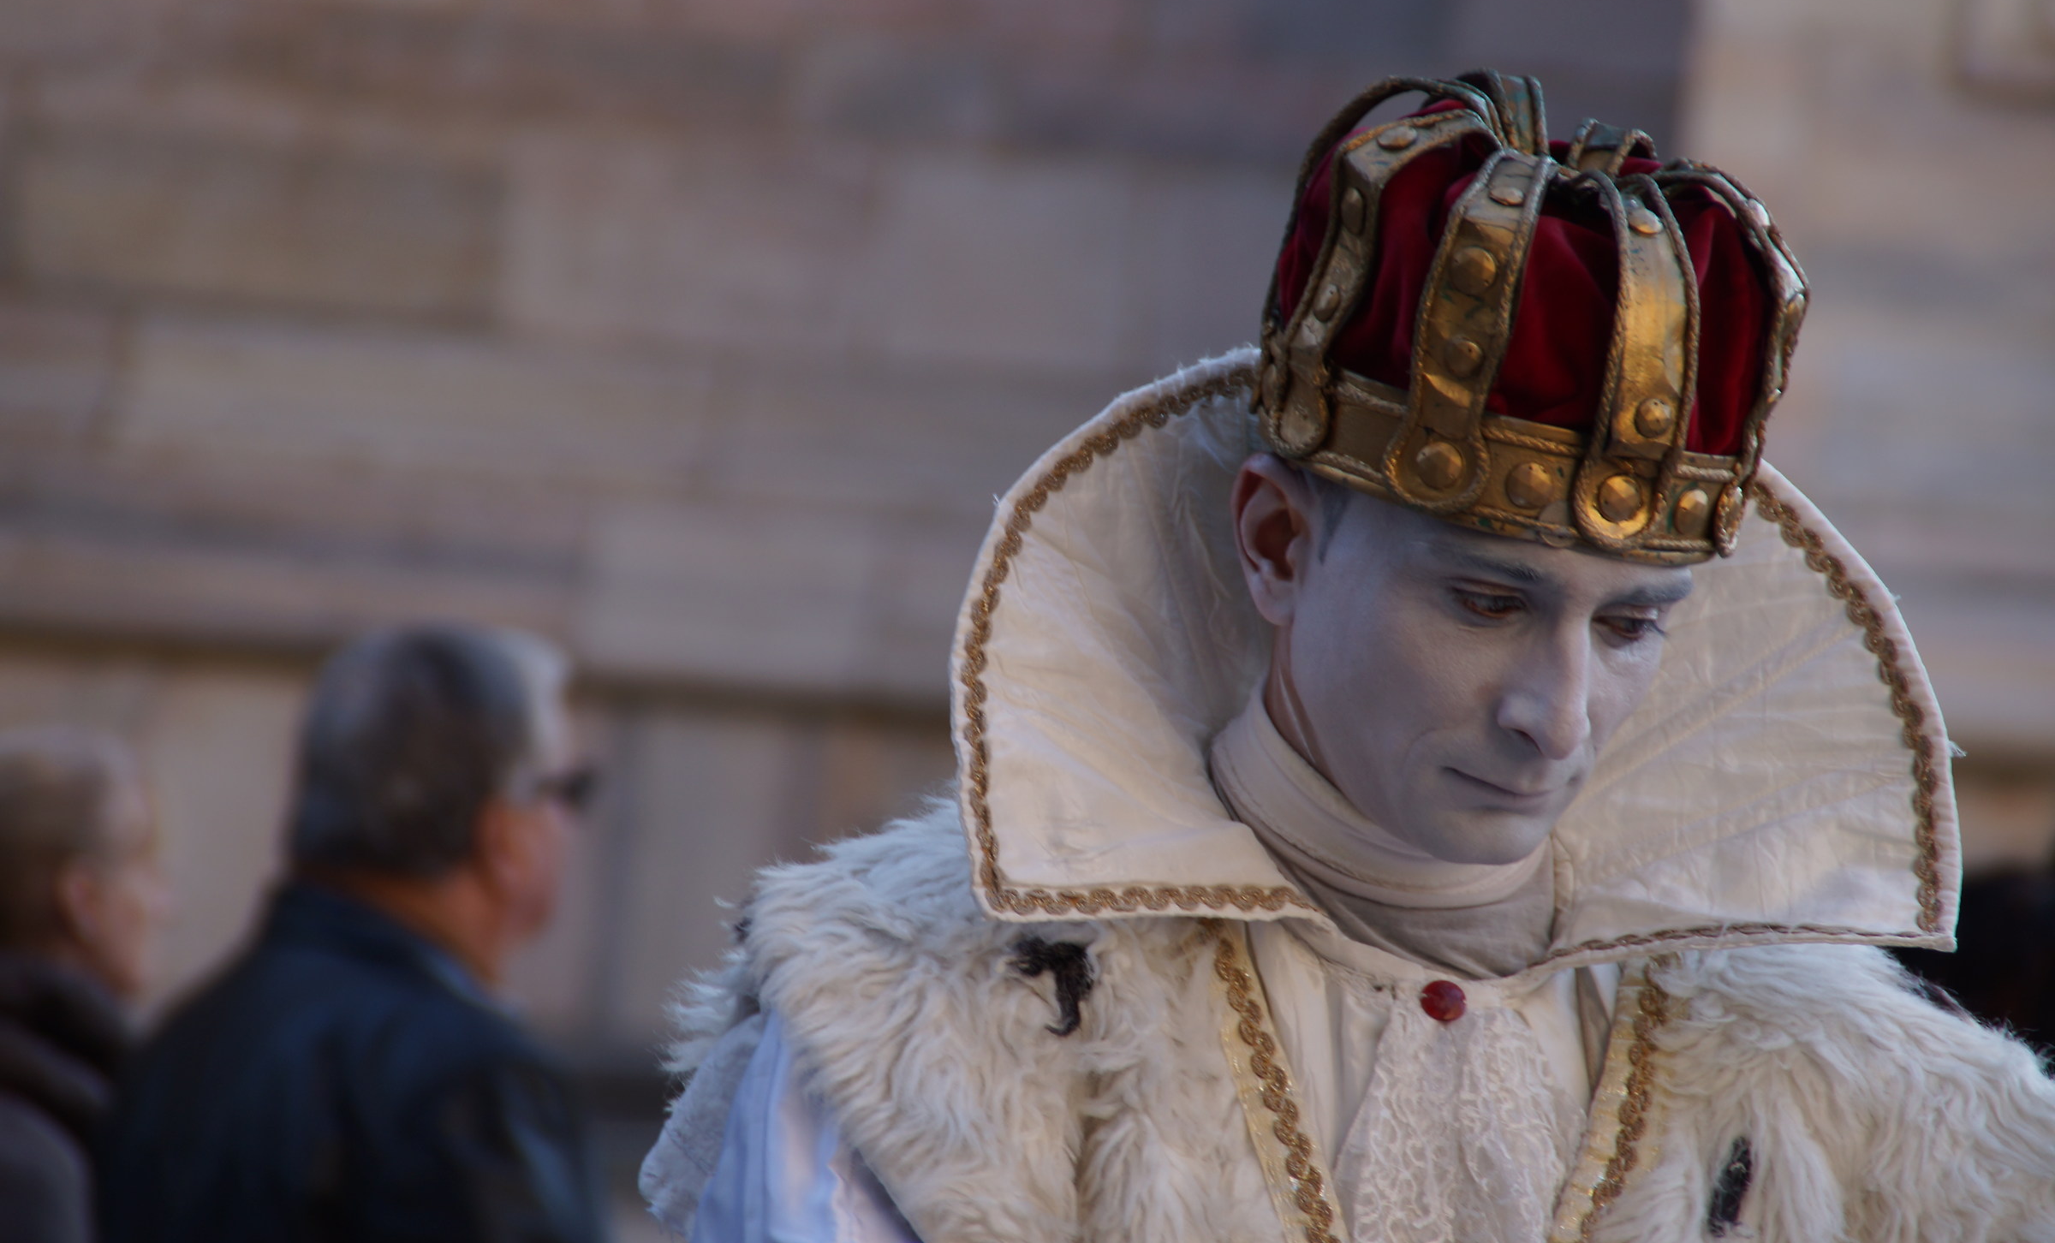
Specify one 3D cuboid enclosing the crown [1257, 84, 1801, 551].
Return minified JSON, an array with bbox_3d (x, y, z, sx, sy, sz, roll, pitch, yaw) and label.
[{"bbox_3d":[0.196,-0.121,6.580,0.198,0.148,0.212,11,12,-2],"label":"crown"}]

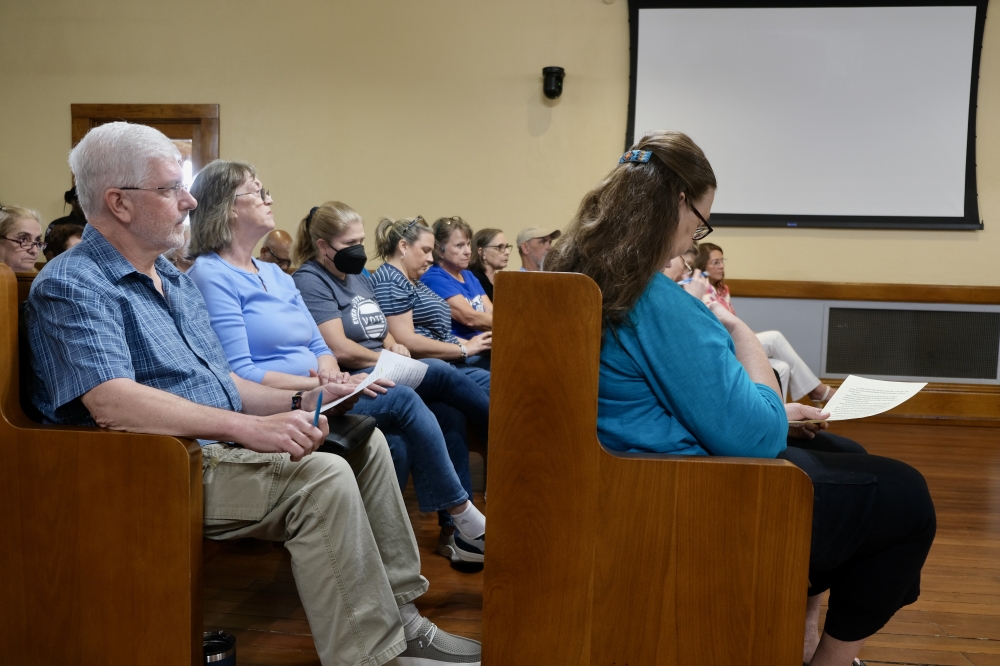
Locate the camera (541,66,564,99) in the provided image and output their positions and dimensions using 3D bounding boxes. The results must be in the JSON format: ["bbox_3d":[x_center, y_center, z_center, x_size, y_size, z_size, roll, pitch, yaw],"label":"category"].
[{"bbox_3d":[0.385,-1.797,5.400,0.160,0.240,0.170,1,3,0],"label":"camera"}]

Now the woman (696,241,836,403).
[{"bbox_3d":[1.625,0.063,4.597,0.930,1.220,0.500,3,4,20],"label":"woman"}]

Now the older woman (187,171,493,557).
[{"bbox_3d":[-0.479,0.127,2.327,0.930,1.250,0.520,2,3,13],"label":"older woman"}]

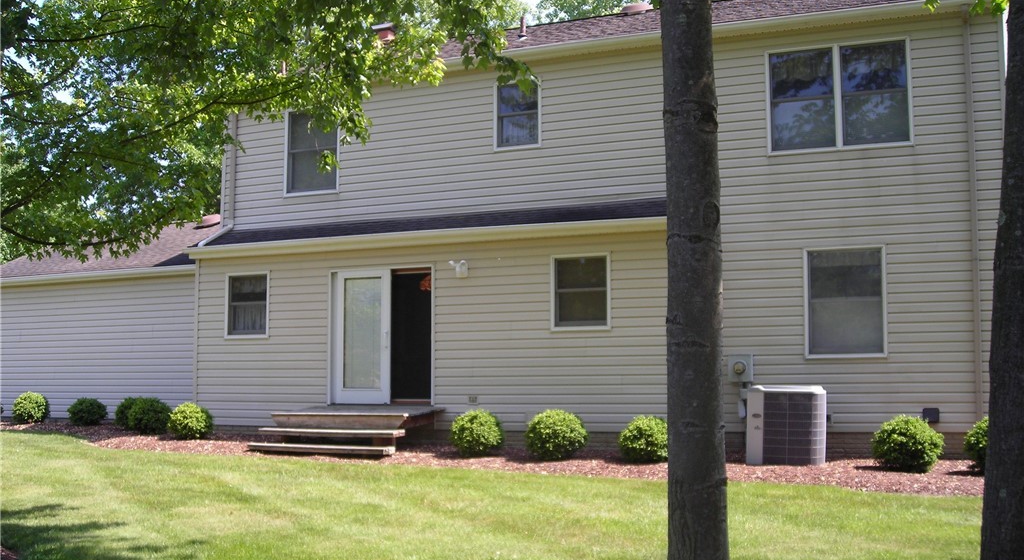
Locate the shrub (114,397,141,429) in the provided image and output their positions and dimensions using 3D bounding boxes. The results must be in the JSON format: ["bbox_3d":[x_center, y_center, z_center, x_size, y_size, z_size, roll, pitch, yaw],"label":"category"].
[{"bbox_3d":[-6.659,2.342,19.830,0.720,0.556,0.720,-3,-6,25],"label":"shrub"}]

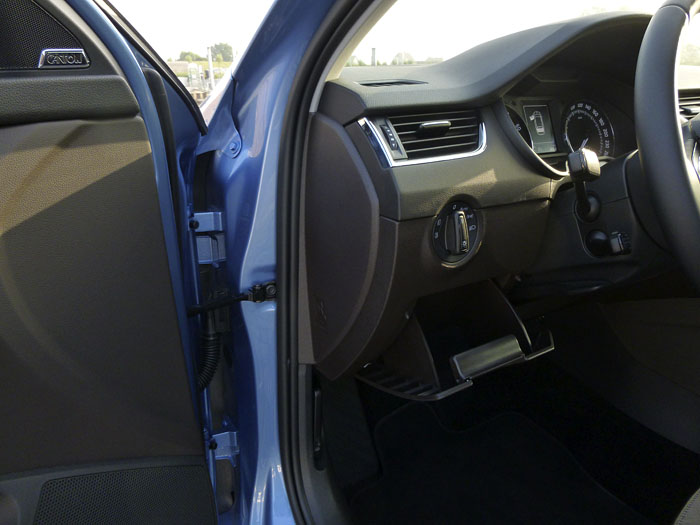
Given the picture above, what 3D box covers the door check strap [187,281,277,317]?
[{"bbox_3d":[-0.173,0.053,0.740,0.135,0.028,0.024,-14,25,-34],"label":"door check strap"}]

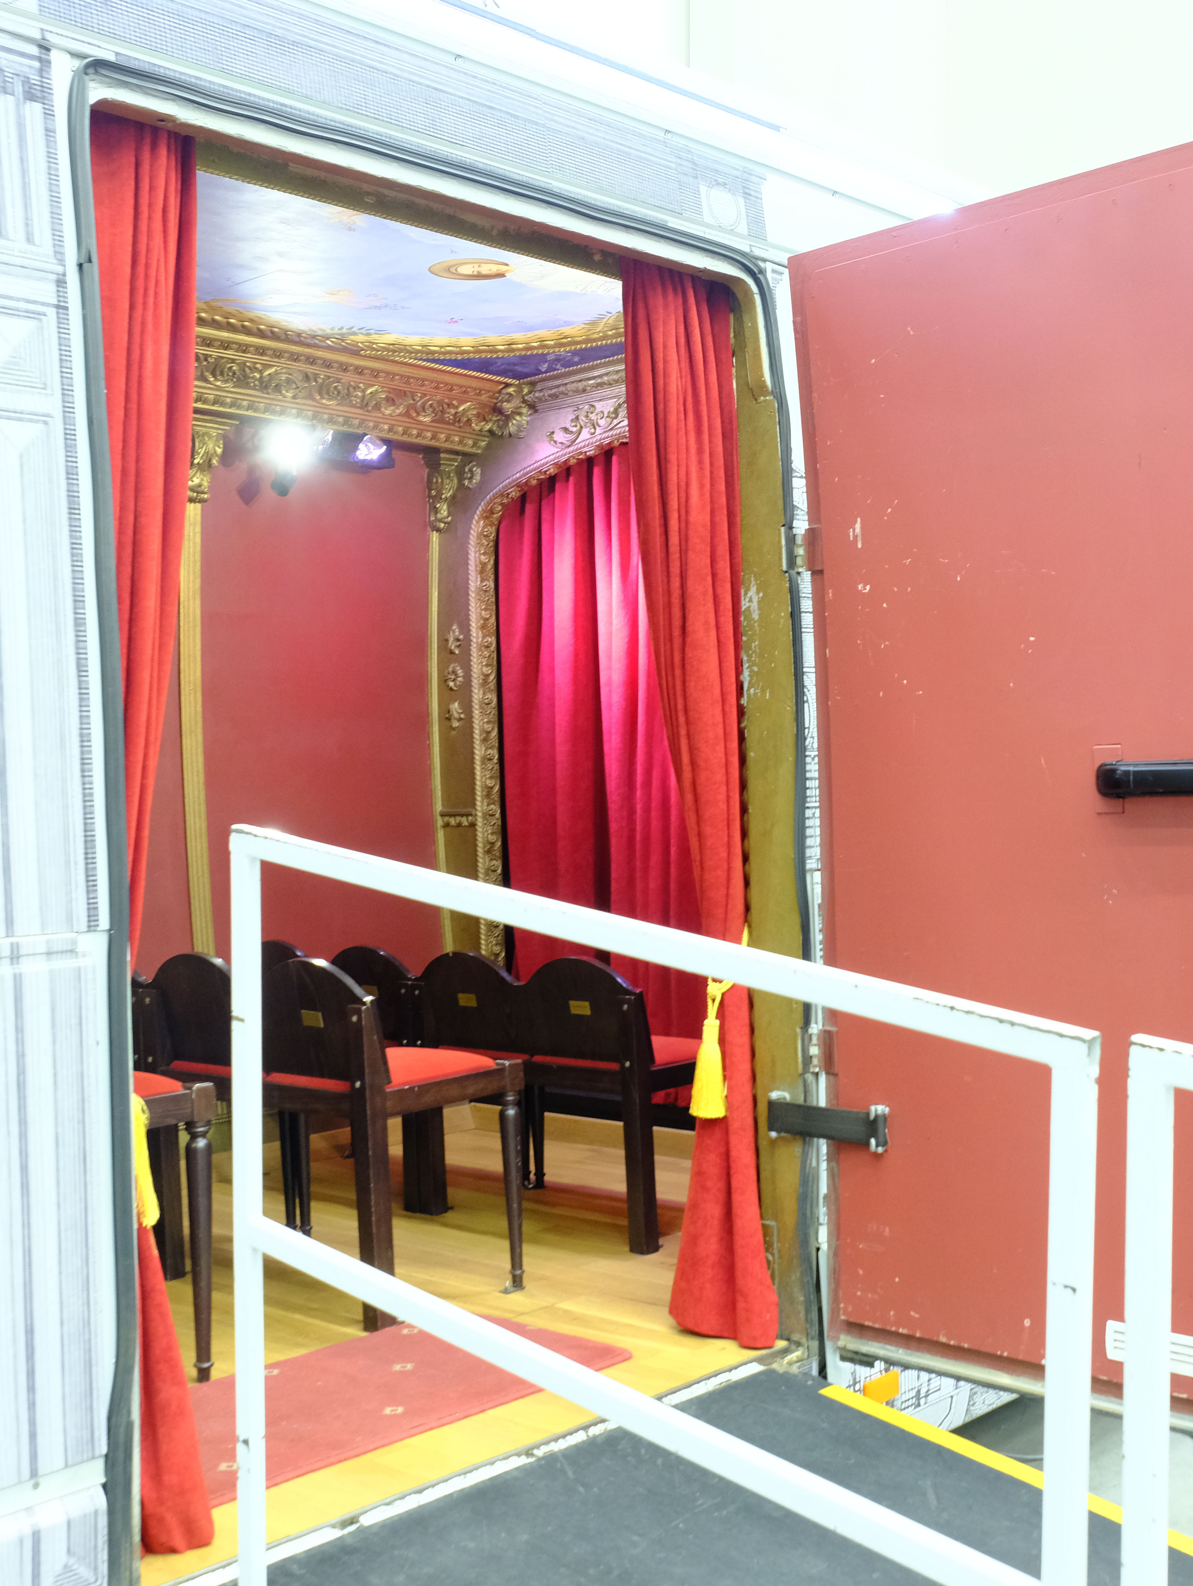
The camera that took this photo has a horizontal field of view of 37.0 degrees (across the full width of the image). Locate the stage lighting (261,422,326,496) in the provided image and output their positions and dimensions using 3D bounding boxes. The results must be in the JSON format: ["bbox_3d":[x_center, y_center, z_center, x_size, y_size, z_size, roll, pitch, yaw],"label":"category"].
[{"bbox_3d":[-0.902,-0.983,5.276,0.166,0.208,0.177,-2,0,-45],"label":"stage lighting"}]

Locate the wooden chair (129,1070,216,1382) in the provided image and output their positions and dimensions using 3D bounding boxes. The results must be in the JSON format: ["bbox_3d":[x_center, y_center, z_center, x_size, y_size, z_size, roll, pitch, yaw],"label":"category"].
[{"bbox_3d":[-0.973,0.680,3.210,0.452,0.775,0.369,-2,0,-45],"label":"wooden chair"}]

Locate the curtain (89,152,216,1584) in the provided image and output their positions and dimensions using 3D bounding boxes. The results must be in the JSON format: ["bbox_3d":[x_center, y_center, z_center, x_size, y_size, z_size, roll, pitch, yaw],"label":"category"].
[{"bbox_3d":[-0.689,0.071,2.502,0.281,1.976,0.208,-2,0,-45],"label":"curtain"}]

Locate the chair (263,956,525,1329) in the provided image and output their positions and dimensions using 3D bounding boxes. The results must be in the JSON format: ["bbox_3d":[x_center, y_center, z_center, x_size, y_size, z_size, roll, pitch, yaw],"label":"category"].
[{"bbox_3d":[-0.429,0.694,3.745,0.458,0.718,0.369,-2,0,-45],"label":"chair"}]

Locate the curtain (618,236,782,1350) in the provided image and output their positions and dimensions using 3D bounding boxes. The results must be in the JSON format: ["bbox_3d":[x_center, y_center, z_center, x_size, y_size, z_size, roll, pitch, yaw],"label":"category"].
[{"bbox_3d":[0.155,0.044,3.341,0.291,1.986,0.218,-2,0,-45],"label":"curtain"}]

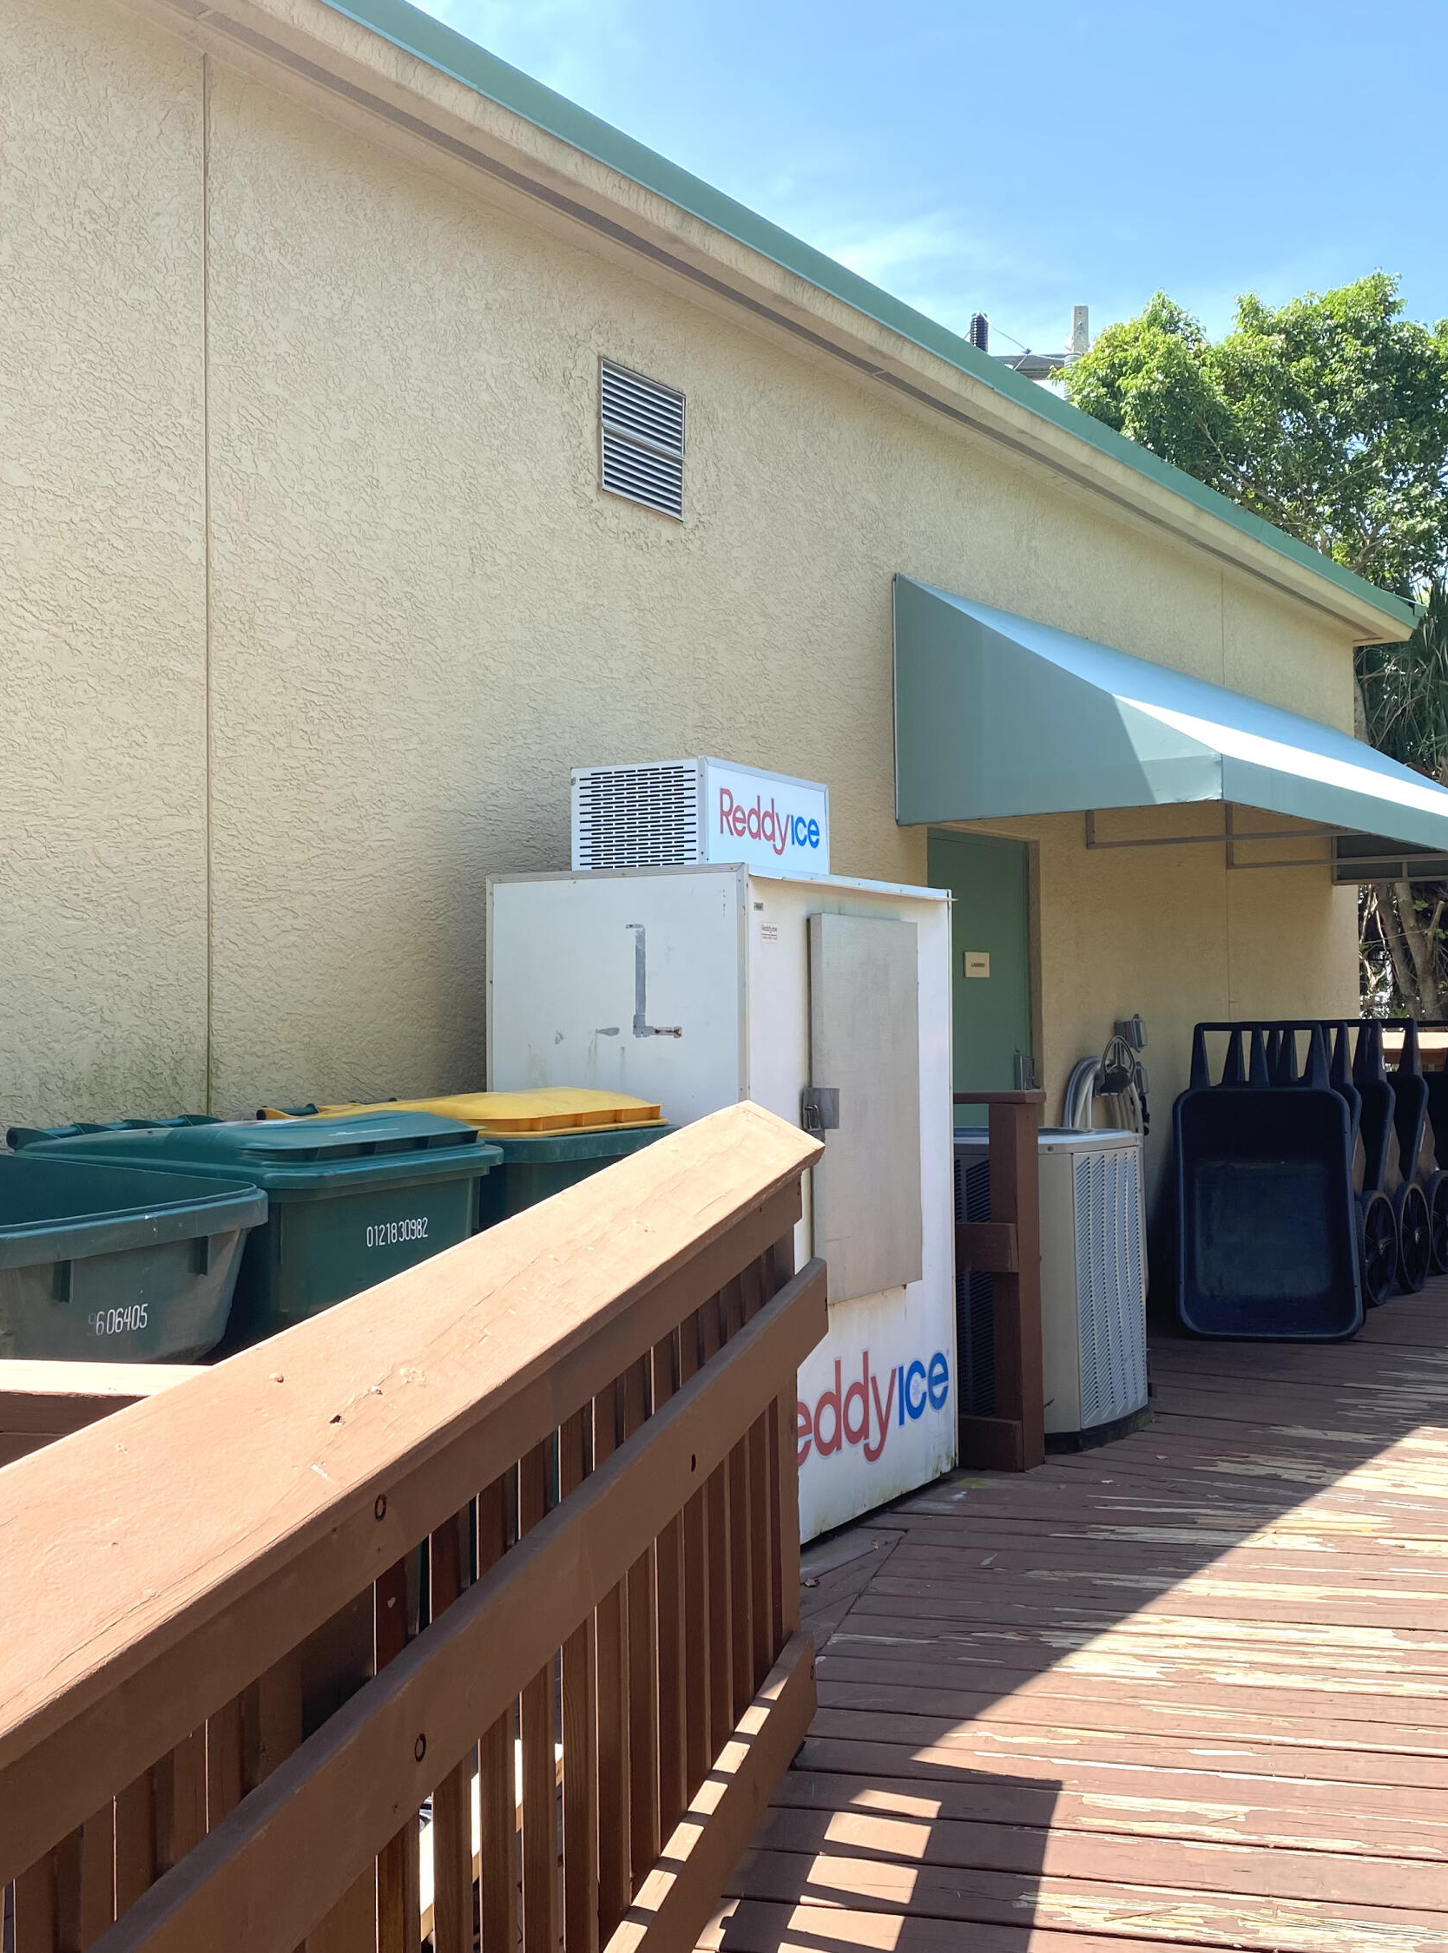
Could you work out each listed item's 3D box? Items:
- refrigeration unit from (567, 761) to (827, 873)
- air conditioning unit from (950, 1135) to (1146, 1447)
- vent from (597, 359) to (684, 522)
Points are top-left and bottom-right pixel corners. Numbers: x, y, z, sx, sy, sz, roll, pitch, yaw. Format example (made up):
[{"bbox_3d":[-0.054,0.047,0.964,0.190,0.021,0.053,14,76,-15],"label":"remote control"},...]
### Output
[{"bbox_3d":[-0.060,-0.408,5.566,0.453,0.320,0.631,-1,-1,34],"label":"refrigeration unit"},{"bbox_3d":[0.878,0.982,6.409,0.800,0.955,0.800,-1,-1,34],"label":"air conditioning unit"},{"bbox_3d":[-0.252,-1.658,6.067,0.050,0.406,0.435,-1,-1,34],"label":"vent"}]

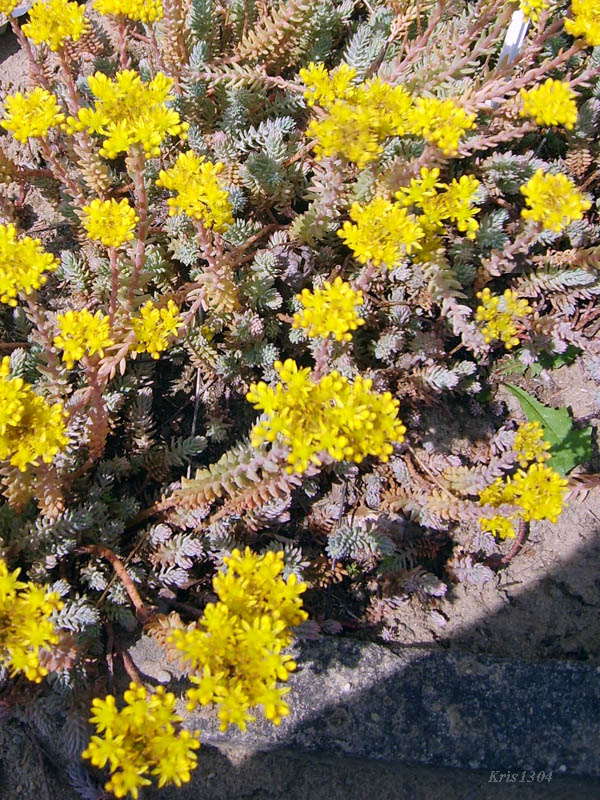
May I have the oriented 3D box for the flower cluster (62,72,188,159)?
[{"bbox_3d":[-0.129,-0.213,0.605,0.090,0.042,0.078,0,58,0],"label":"flower cluster"}]

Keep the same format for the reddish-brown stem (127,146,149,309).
[{"bbox_3d":[-0.132,-0.134,0.645,0.011,0.134,0.011,10,31,0],"label":"reddish-brown stem"}]

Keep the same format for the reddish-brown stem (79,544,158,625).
[{"bbox_3d":[-0.101,0.102,0.452,0.058,0.012,0.017,37,65,21],"label":"reddish-brown stem"}]

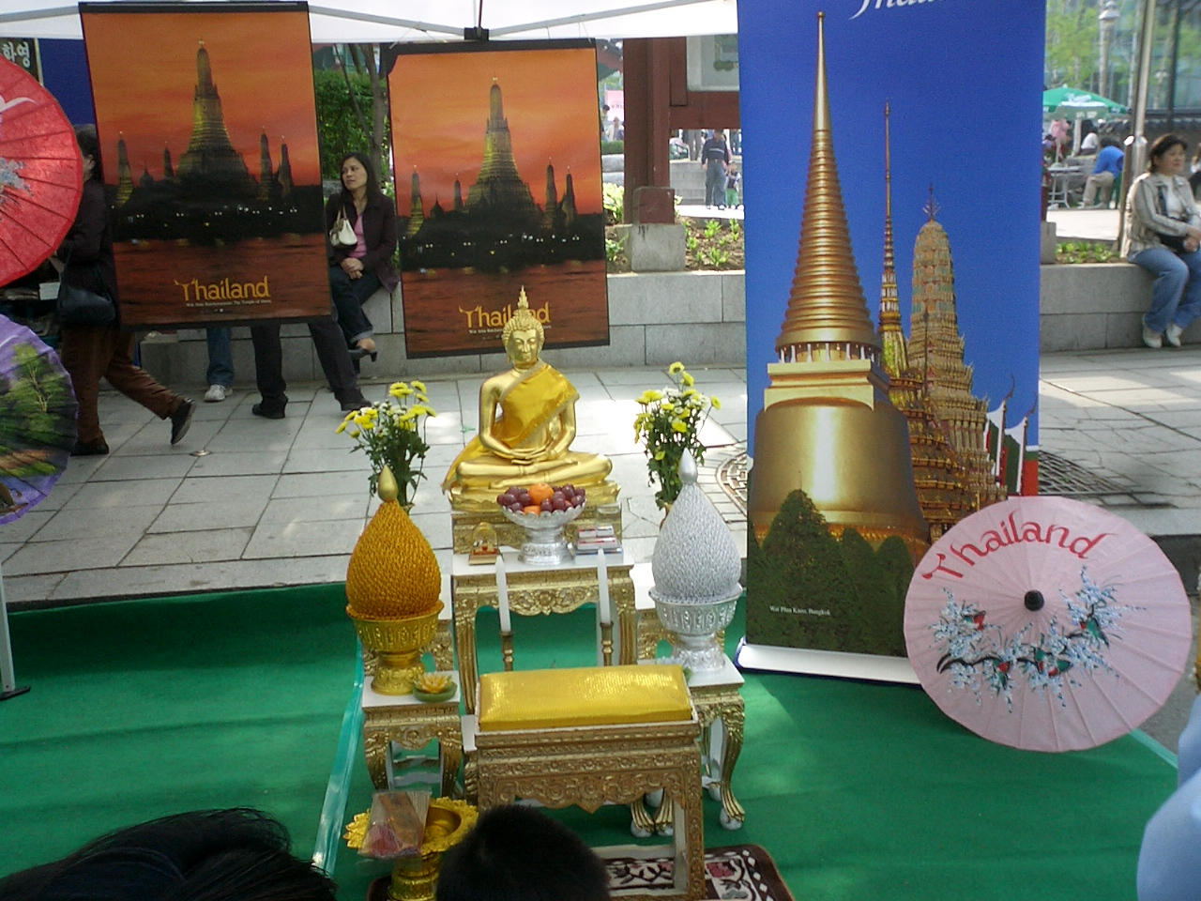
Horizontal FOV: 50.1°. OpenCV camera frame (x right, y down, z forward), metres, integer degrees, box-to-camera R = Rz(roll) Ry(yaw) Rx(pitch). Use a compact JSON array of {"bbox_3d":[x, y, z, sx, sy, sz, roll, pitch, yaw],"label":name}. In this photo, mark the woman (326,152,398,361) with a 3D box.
[{"bbox_3d":[-1.444,-1.151,7.816,0.500,1.300,0.680,0,13,4],"label":"woman"}]

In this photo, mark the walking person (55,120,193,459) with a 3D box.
[{"bbox_3d":[-2.289,-0.768,6.142,0.620,1.560,0.500,-3,13,-8],"label":"walking person"}]

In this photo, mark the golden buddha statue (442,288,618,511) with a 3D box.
[{"bbox_3d":[-0.191,-0.145,3.308,0.450,0.550,0.260,-3,13,-8],"label":"golden buddha statue"}]

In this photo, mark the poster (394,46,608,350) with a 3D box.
[{"bbox_3d":[-0.297,-0.746,3.830,0.612,0.905,0.020,-4,11,-8],"label":"poster"}]

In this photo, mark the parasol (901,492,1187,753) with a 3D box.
[{"bbox_3d":[1.280,0.531,3.695,0.766,0.766,0.520,-16,-34,13],"label":"parasol"}]

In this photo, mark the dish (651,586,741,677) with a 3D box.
[{"bbox_3d":[0.234,0.428,3.078,0.226,0.180,0.226,-1,13,0],"label":"dish"}]

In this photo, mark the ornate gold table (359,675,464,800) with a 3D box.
[{"bbox_3d":[-0.435,0.733,3.024,0.220,0.370,0.195,-3,13,-8],"label":"ornate gold table"}]

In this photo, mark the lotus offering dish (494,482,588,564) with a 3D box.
[{"bbox_3d":[-0.141,0.173,3.194,0.221,0.193,0.221,-2,13,0],"label":"lotus offering dish"}]

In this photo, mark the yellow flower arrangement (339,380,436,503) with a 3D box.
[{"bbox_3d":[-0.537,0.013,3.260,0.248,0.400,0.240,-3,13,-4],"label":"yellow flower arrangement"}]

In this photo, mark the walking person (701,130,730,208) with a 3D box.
[{"bbox_3d":[2.342,-5.758,26.005,0.570,1.700,0.380,-2,13,0],"label":"walking person"}]

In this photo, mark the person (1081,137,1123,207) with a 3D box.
[{"bbox_3d":[8.835,-4.906,22.562,0.630,1.200,0.480,-6,14,-18],"label":"person"}]

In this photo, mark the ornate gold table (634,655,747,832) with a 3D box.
[{"bbox_3d":[0.217,0.705,3.103,0.225,0.375,0.190,-3,13,-8],"label":"ornate gold table"}]

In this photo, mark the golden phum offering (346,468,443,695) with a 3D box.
[{"bbox_3d":[-0.485,0.303,3.002,0.229,0.537,0.229,-3,13,-4],"label":"golden phum offering"}]

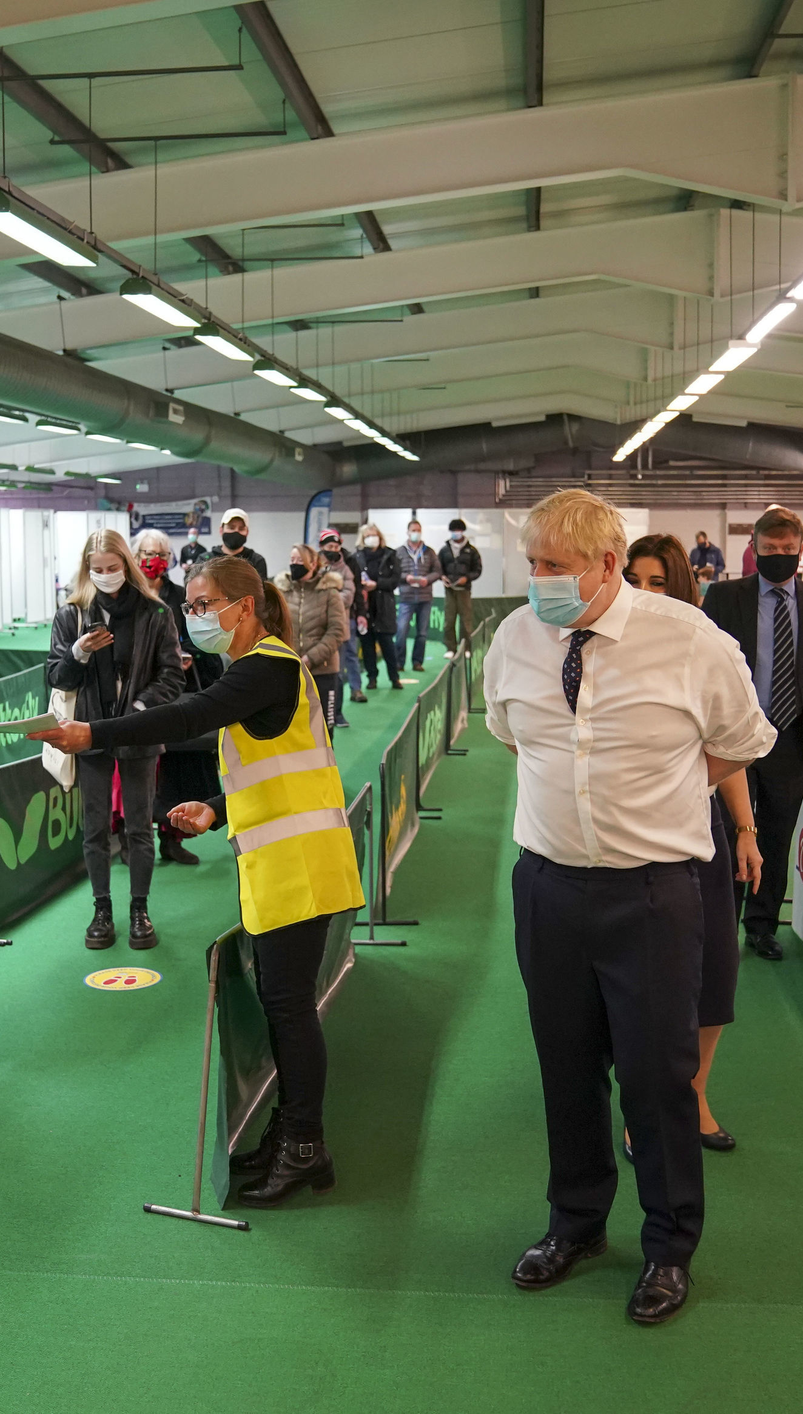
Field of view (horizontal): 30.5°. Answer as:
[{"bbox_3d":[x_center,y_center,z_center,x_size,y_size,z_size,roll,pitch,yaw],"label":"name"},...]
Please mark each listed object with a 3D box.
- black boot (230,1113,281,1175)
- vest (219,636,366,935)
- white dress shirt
[{"bbox_3d":[-0.345,1.152,3.965,0.270,0.170,0.100,-2,7,-17],"label":"black boot"},{"bbox_3d":[-0.285,0.201,3.808,0.370,0.740,0.430,-3,7,-15],"label":"vest"},{"bbox_3d":[0.499,0.040,3.223,0.590,0.620,0.390,4,8,29],"label":"white dress shirt"}]

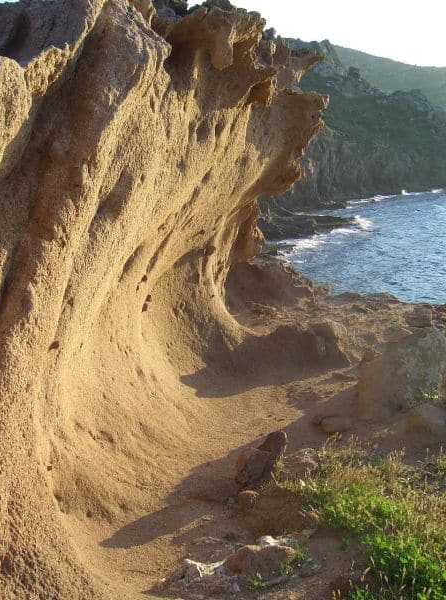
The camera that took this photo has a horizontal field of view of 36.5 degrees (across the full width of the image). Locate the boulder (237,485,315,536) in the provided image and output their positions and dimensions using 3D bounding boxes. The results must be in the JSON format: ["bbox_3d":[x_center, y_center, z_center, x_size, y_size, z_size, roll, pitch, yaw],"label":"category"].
[{"bbox_3d":[0.259,1.002,3.227,0.369,0.201,0.258,0,11,0],"label":"boulder"}]

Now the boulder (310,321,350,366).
[{"bbox_3d":[0.931,0.380,5.921,0.356,0.392,0.321,0,11,0],"label":"boulder"}]

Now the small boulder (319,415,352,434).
[{"bbox_3d":[0.741,0.813,4.417,0.205,0.117,0.133,0,11,0],"label":"small boulder"}]

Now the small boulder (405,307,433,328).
[{"bbox_3d":[1.619,0.145,5.600,0.217,0.176,0.174,0,11,0],"label":"small boulder"}]

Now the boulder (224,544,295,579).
[{"bbox_3d":[0.155,1.116,2.888,0.298,0.107,0.155,0,11,0],"label":"boulder"}]

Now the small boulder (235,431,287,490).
[{"bbox_3d":[0.201,0.864,3.642,0.279,0.314,0.209,0,11,0],"label":"small boulder"}]

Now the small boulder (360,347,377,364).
[{"bbox_3d":[1.184,0.451,5.500,0.123,0.143,0.111,0,11,0],"label":"small boulder"}]

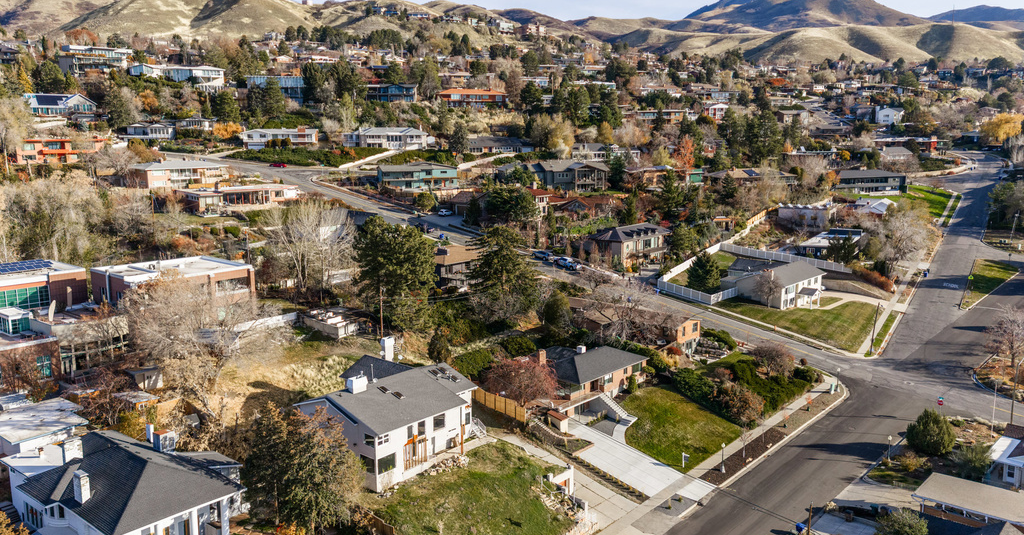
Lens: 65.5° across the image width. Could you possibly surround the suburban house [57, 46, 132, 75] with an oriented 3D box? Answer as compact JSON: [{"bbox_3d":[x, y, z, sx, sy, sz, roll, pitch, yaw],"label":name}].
[{"bbox_3d":[-159.870,-78.740,305.000,15.500,10.300,20.000,9,13,41],"label":"suburban house"}]

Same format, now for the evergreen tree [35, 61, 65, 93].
[{"bbox_3d":[-165.310,-67.730,284.020,10.300,11.820,10.300,-6,11,-31],"label":"evergreen tree"}]

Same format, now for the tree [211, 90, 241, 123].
[{"bbox_3d":[-92.800,-52.290,258.000,9.500,11.200,9.300,0,10,0],"label":"tree"}]

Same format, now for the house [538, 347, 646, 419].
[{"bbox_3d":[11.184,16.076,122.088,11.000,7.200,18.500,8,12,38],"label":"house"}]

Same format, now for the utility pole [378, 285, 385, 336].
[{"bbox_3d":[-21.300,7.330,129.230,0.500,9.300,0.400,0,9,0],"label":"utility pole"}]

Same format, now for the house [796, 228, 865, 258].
[{"bbox_3d":[80.530,-5.950,199.500,11.500,4.900,21.000,6,11,30],"label":"house"}]

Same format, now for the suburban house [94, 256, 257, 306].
[{"bbox_3d":[-49.940,3.650,117.500,13.500,7.000,17.000,9,13,43],"label":"suburban house"}]

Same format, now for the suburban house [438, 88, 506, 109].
[{"bbox_3d":[-14.930,-63.740,300.420,26.500,7.020,12.000,-3,10,-17],"label":"suburban house"}]

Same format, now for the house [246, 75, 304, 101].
[{"bbox_3d":[-89.239,-67.244,300.000,22.500,9.500,12.000,-2,10,-16],"label":"house"}]

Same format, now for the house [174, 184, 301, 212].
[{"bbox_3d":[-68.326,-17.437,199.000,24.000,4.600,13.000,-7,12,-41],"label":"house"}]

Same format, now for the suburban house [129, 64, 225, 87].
[{"bbox_3d":[-125.759,-71.625,298.000,32.000,6.600,13.000,-4,11,-28],"label":"suburban house"}]

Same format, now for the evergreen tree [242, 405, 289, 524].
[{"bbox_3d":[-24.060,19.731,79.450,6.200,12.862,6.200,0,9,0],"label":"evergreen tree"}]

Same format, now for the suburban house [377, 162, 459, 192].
[{"bbox_3d":[-30.017,-28.898,250.477,23.800,8.000,11.000,-3,10,-19],"label":"suburban house"}]

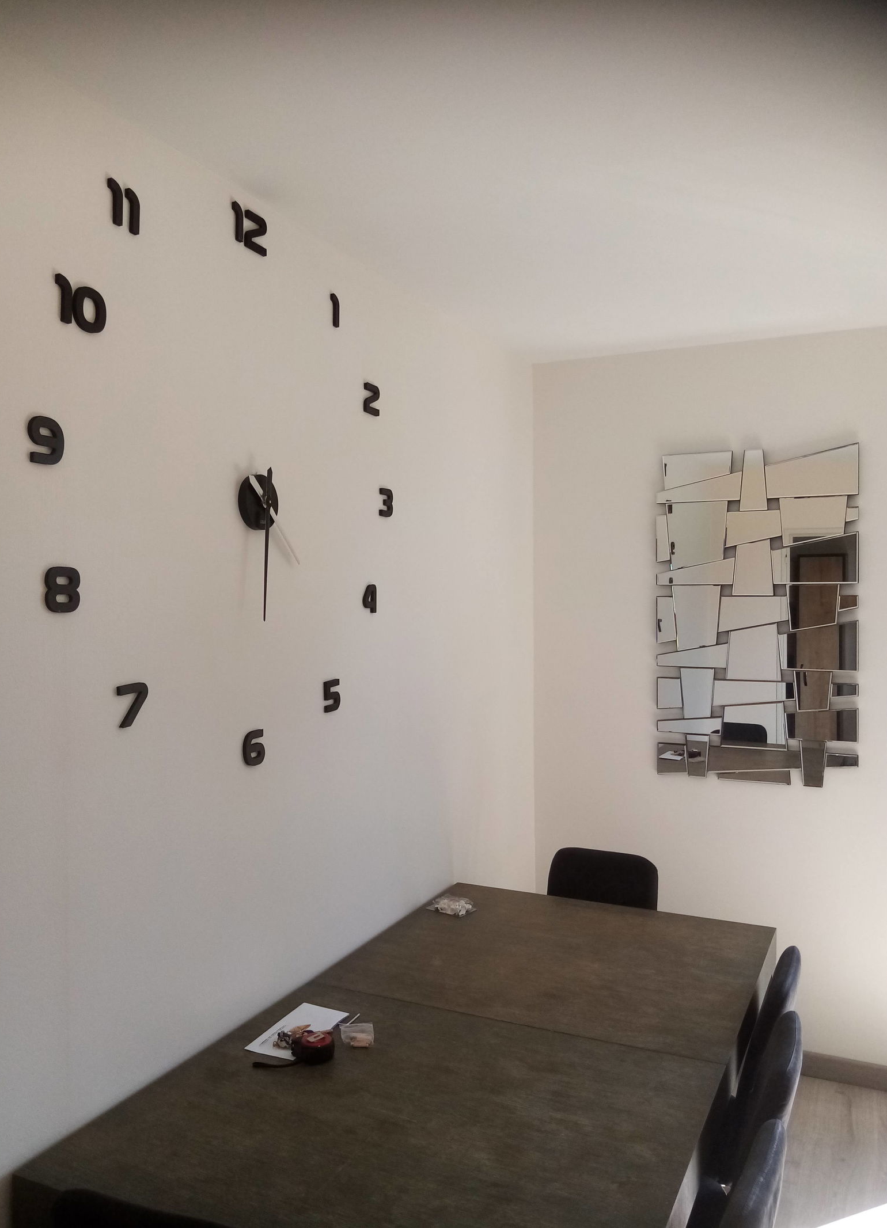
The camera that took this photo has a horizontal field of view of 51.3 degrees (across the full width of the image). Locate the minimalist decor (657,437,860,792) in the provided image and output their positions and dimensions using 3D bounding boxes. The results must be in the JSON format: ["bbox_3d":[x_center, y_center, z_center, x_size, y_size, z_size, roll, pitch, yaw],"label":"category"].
[{"bbox_3d":[1.068,0.008,3.177,0.660,1.150,0.033,0,2,26],"label":"minimalist decor"}]

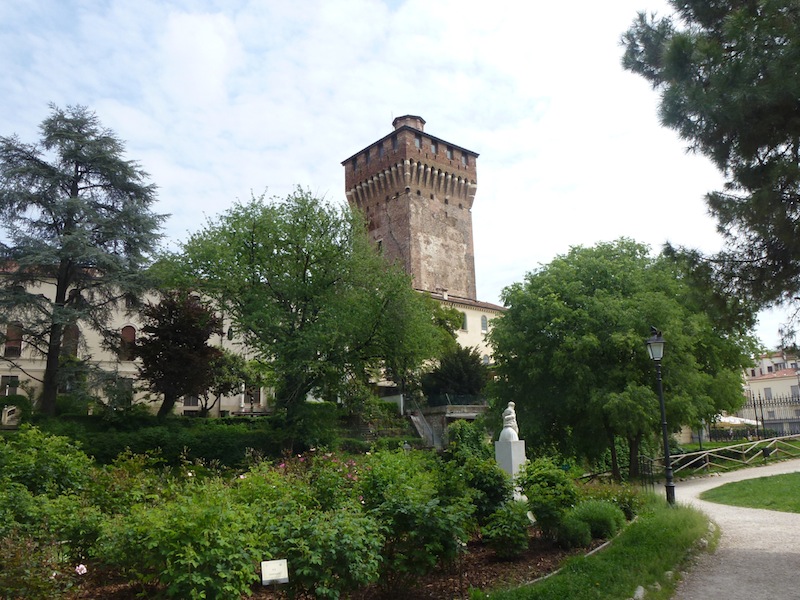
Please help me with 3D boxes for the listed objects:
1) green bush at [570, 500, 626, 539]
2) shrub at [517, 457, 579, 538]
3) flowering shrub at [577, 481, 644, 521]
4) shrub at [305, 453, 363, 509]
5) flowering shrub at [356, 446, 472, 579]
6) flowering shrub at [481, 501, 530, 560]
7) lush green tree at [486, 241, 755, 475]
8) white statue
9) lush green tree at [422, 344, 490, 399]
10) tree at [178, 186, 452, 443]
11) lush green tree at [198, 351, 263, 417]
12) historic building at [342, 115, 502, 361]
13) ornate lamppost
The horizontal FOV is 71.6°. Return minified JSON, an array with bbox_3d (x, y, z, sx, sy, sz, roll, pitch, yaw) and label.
[{"bbox_3d":[3.256,3.601,9.100,0.880,0.600,0.850,-2,-10,0],"label":"green bush"},{"bbox_3d":[2.446,3.259,9.200,1.000,1.300,1.000,-2,-10,0],"label":"shrub"},{"bbox_3d":[3.795,3.612,10.000,1.170,0.640,1.050,-1,-10,0],"label":"flowering shrub"},{"bbox_3d":[-1.079,3.140,9.000,0.950,1.300,0.950,-2,-10,0],"label":"shrub"},{"bbox_3d":[0.154,2.124,5.500,1.100,1.190,1.040,-1,-10,0],"label":"flowering shrub"},{"bbox_3d":[1.574,3.378,8.200,0.700,0.800,0.700,-2,-10,0],"label":"flowering shrub"},{"bbox_3d":[6.618,1.602,16.500,7.410,7.120,6.900,-1,-10,0],"label":"lush green tree"},{"bbox_3d":[2.279,2.530,11.600,0.400,0.820,0.400,7,-13,-40],"label":"white statue"},{"bbox_3d":[3.046,4.093,31.000,3.790,3.220,3.600,-1,-10,0],"label":"lush green tree"},{"bbox_3d":[-3.711,0.501,23.000,10.950,10.810,9.860,-1,-10,0],"label":"tree"},{"bbox_3d":[-10.884,5.269,35.000,4.000,4.200,3.800,-2,-10,0],"label":"lush green tree"},{"bbox_3d":[2.701,-5.754,74.374,14.500,41.000,16.000,7,-13,-40],"label":"historic building"},{"bbox_3d":[5.469,2.385,11.600,0.390,3.600,0.390,-1,-10,0],"label":"ornate lamppost"}]

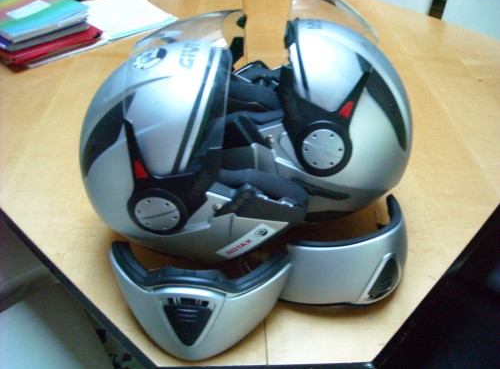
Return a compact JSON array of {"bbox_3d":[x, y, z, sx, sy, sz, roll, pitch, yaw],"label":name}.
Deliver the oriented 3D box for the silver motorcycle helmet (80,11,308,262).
[{"bbox_3d":[-0.066,-0.054,0.619,0.275,0.277,0.250,3,39,3],"label":"silver motorcycle helmet"}]

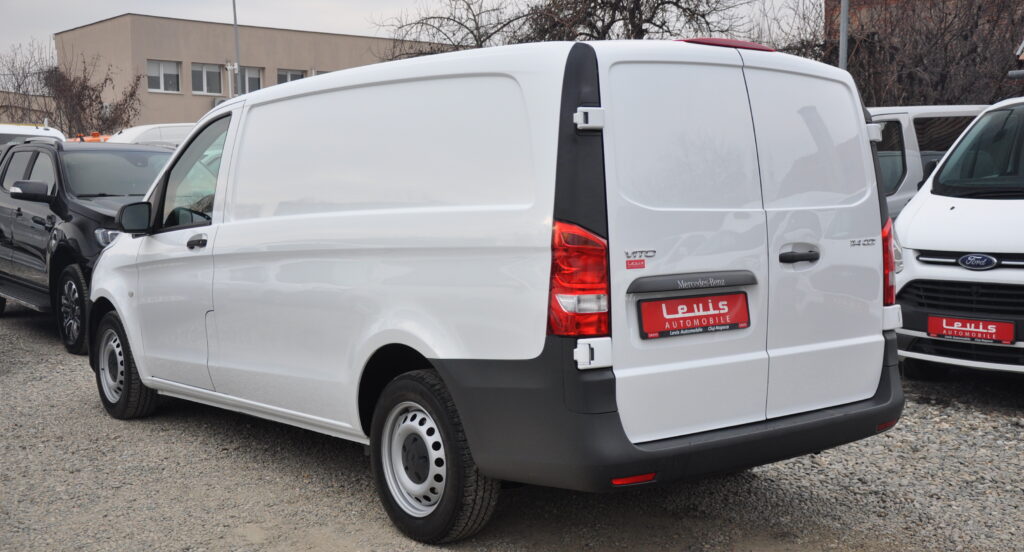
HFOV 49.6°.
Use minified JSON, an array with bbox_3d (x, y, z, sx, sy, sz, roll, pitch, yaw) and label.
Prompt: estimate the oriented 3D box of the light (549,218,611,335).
[{"bbox_3d":[0.212,0.011,3.511,0.190,0.375,0.135,-3,5,-39],"label":"light"}]

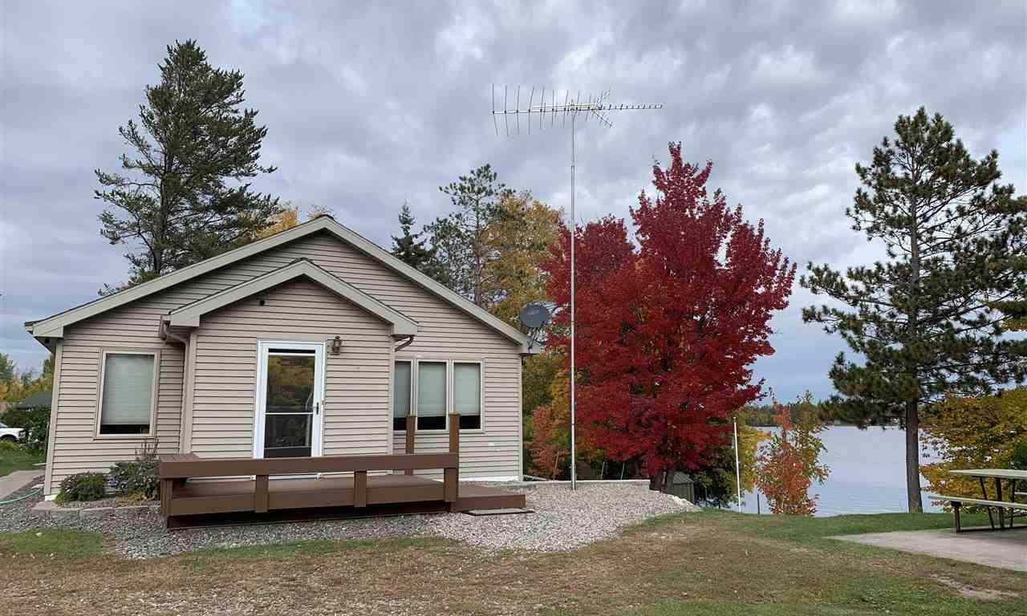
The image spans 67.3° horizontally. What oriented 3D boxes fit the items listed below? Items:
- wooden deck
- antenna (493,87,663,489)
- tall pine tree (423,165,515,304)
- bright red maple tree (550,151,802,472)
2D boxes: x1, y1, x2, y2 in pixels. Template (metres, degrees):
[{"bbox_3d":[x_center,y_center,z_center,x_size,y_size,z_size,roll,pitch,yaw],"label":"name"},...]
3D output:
[{"bbox_3d":[-2.447,2.233,11.249,4.920,1.365,2.150,4,-8,-24],"label":"wooden deck"},{"bbox_3d":[1.221,-0.433,14.673,3.360,7.620,2.580,0,-8,6],"label":"antenna"},{"bbox_3d":[-2.162,-0.045,37.805,4.700,14.500,4.600,1,-7,-3],"label":"tall pine tree"},{"bbox_3d":[3.946,0.100,19.515,6.409,8.872,6.000,-1,-8,11],"label":"bright red maple tree"}]

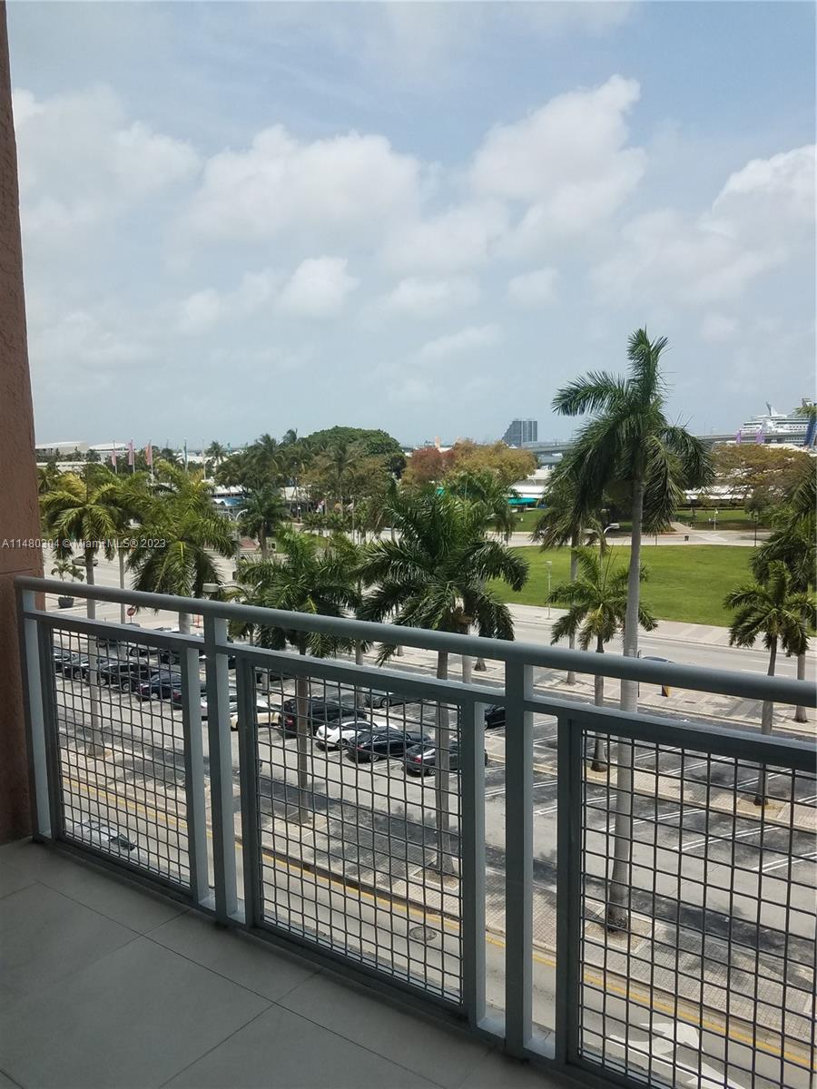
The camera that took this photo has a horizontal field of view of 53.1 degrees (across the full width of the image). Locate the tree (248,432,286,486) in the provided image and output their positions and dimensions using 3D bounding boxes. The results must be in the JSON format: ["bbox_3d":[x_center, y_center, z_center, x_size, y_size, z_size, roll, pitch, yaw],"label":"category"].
[{"bbox_3d":[-27.901,-12.293,164.620,7.200,19.630,7.200,-1,6,0],"label":"tree"}]

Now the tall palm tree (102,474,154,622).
[{"bbox_3d":[-22.951,1.878,66.077,4.870,15.500,4.870,-3,7,-20],"label":"tall palm tree"}]

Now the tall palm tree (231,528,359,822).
[{"bbox_3d":[-5.272,6.168,37.598,5.900,13.600,5.900,-1,6,0],"label":"tall palm tree"}]

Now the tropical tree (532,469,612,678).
[{"bbox_3d":[11.608,2.274,58.134,5.450,15.510,5.450,0,7,11],"label":"tropical tree"}]

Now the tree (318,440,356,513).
[{"bbox_3d":[-13.911,-11.590,164.723,7.000,17.810,7.000,-1,6,0],"label":"tree"}]

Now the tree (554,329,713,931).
[{"bbox_3d":[7.379,3.236,27.639,5.060,20.560,5.060,1,7,15],"label":"tree"}]

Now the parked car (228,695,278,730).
[{"bbox_3d":[-8.997,10.649,52.344,4.650,1.470,1.830,-4,7,-24],"label":"parked car"}]

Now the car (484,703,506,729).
[{"bbox_3d":[5.456,10.495,51.906,4.650,1.460,1.830,-5,8,-31],"label":"car"}]

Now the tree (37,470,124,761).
[{"bbox_3d":[-17.639,3.760,45.603,4.540,16.200,4.540,-3,7,-22],"label":"tree"}]

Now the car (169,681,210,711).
[{"bbox_3d":[-13.424,10.267,56.266,4.650,1.470,1.830,-4,7,-25],"label":"car"}]

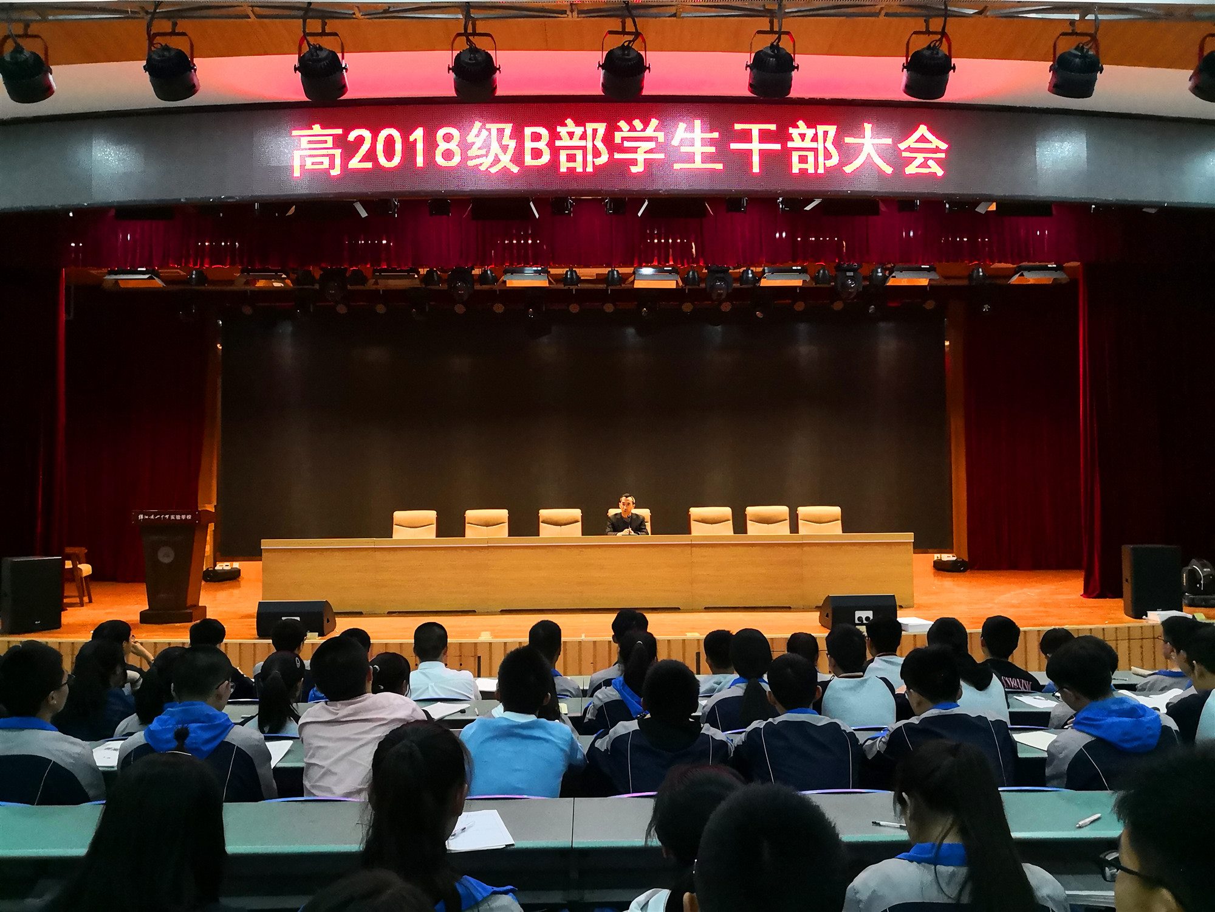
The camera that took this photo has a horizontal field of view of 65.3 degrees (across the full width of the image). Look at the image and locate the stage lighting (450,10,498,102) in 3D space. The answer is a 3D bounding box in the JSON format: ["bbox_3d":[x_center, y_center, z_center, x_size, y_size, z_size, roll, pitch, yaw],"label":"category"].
[{"bbox_3d":[-0.753,-2.243,5.350,0.285,0.457,0.280,0,-2,-2],"label":"stage lighting"}]

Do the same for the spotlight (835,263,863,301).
[{"bbox_3d":[3.027,-2.175,11.900,0.350,0.465,0.320,0,-2,-2],"label":"spotlight"}]

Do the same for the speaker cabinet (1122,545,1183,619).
[{"bbox_3d":[5.157,1.185,9.056,0.450,0.700,0.420,-1,-3,5],"label":"speaker cabinet"}]

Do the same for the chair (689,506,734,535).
[{"bbox_3d":[1.227,1.123,10.856,0.570,1.060,0.620,-1,-3,-1],"label":"chair"}]

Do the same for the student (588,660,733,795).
[{"bbox_3d":[0.179,1.280,3.379,0.490,1.141,0.700,-1,-3,-1],"label":"student"}]

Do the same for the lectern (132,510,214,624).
[{"bbox_3d":[-4.250,1.074,9.319,0.620,1.080,0.480,0,-2,-5],"label":"lectern"}]

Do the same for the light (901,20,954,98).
[{"bbox_3d":[1.814,-2.229,5.350,0.285,0.421,0.280,0,-2,-2],"label":"light"}]

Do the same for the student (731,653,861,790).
[{"bbox_3d":[0.615,1.257,3.380,0.480,1.171,0.740,0,-2,-2],"label":"student"}]

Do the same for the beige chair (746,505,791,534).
[{"bbox_3d":[1.798,1.114,10.572,0.570,1.080,0.620,0,-4,-1],"label":"beige chair"}]

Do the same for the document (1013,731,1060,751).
[{"bbox_3d":[1.664,1.069,3.558,0.205,0.008,0.290,1,-4,-21],"label":"document"}]

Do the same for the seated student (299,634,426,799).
[{"bbox_3d":[-0.820,1.237,3.346,0.470,1.245,0.700,-1,-3,-1],"label":"seated student"}]

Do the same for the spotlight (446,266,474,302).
[{"bbox_3d":[-1.847,-2.175,11.900,0.360,0.480,0.340,0,-4,-1],"label":"spotlight"}]

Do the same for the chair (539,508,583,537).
[{"bbox_3d":[-0.523,1.146,10.721,0.570,1.080,0.620,0,-4,-1],"label":"chair"}]

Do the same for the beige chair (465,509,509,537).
[{"bbox_3d":[-1.325,1.101,10.230,0.570,1.050,0.620,0,-2,-2],"label":"beige chair"}]

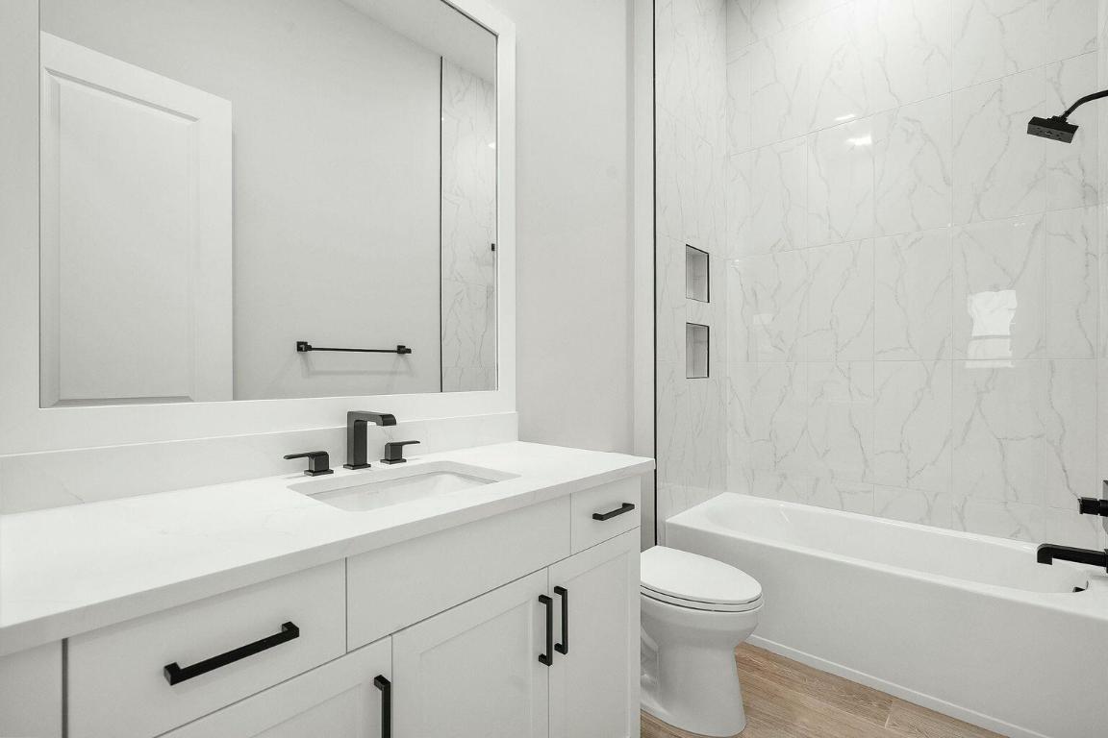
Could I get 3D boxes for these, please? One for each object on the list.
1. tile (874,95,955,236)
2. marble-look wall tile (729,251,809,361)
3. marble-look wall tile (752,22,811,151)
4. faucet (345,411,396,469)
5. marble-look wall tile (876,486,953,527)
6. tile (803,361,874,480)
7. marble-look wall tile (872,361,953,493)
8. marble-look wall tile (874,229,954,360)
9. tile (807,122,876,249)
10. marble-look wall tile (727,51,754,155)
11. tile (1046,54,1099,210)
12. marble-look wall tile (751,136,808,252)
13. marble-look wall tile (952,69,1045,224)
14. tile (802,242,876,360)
[{"bbox_3d":[1.706,-0.957,2.348,0.300,0.610,0.010,0,0,41],"label":"tile"},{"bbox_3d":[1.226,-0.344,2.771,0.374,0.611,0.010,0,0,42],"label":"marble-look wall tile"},{"bbox_3d":[1.255,-1.567,2.749,0.300,0.610,0.010,0,0,41],"label":"marble-look wall tile"},{"bbox_3d":[-0.460,0.185,1.241,0.184,0.144,0.049,0,0,41],"label":"faucet"},{"bbox_3d":[1.703,0.649,2.341,0.300,0.151,0.010,0,0,41],"label":"marble-look wall tile"},{"bbox_3d":[1.478,0.267,2.542,0.300,0.610,0.010,0,0,41],"label":"tile"},{"bbox_3d":[1.704,0.267,2.345,0.302,0.612,0.010,0,0,42],"label":"marble-look wall tile"},{"bbox_3d":[1.705,-0.345,2.345,0.300,0.610,0.010,0,0,41],"label":"marble-look wall tile"},{"bbox_3d":[1.479,-0.956,2.547,0.302,0.612,0.010,0,0,42],"label":"tile"},{"bbox_3d":[1.088,-1.567,2.895,0.139,0.611,0.010,0,0,42],"label":"marble-look wall tile"},{"bbox_3d":[2.099,-0.958,2.001,0.145,0.610,0.010,0,0,41],"label":"tile"},{"bbox_3d":[1.253,-0.956,2.748,0.303,0.612,0.010,0,0,42],"label":"marble-look wall tile"},{"bbox_3d":[1.931,-0.956,2.145,0.302,0.612,0.010,0,0,42],"label":"marble-look wall tile"},{"bbox_3d":[1.479,-0.344,2.544,0.300,0.610,0.010,0,0,41],"label":"tile"}]

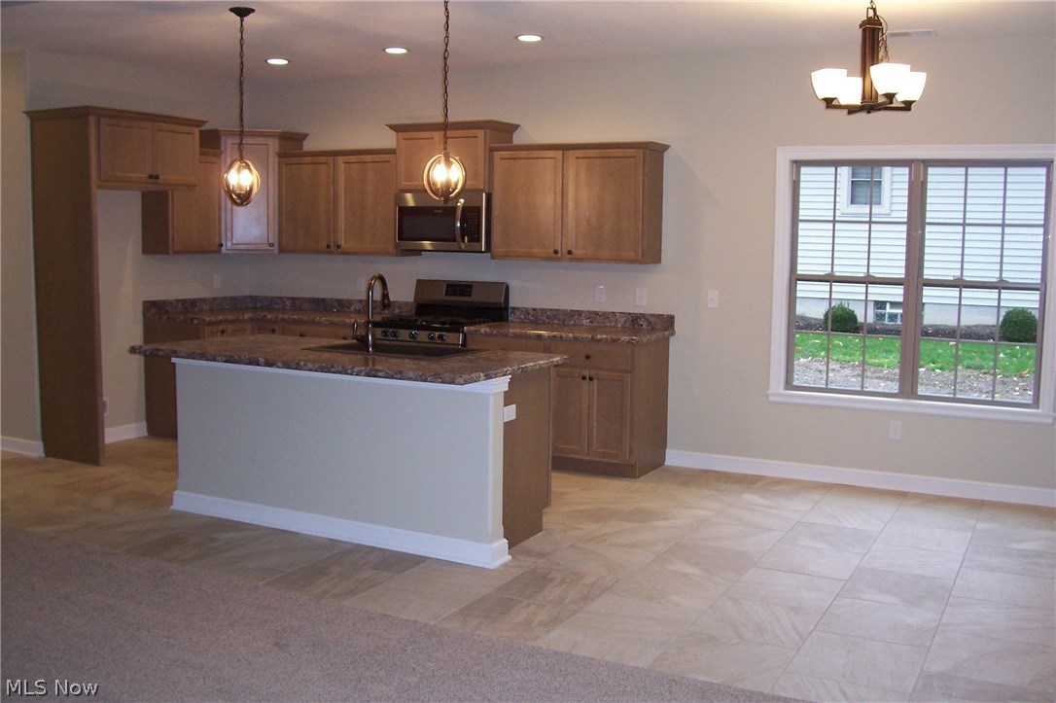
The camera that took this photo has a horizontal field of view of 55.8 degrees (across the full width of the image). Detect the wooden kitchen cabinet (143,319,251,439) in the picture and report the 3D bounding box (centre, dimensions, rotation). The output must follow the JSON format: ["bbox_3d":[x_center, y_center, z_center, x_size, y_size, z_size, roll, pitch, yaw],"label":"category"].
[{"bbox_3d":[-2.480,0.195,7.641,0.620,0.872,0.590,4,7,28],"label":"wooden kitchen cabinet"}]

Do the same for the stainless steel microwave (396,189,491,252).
[{"bbox_3d":[-0.531,-0.922,7.177,0.755,0.420,0.395,4,7,28],"label":"stainless steel microwave"}]

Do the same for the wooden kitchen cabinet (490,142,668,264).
[{"bbox_3d":[0.337,-1.000,6.774,1.194,0.769,0.353,4,7,28],"label":"wooden kitchen cabinet"}]

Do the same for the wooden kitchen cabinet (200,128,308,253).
[{"bbox_3d":[-2.252,-1.269,8.025,0.880,0.970,0.690,-1,6,-17],"label":"wooden kitchen cabinet"}]

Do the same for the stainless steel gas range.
[{"bbox_3d":[-0.639,0.102,7.205,0.772,1.202,0.687,4,7,28],"label":"stainless steel gas range"}]

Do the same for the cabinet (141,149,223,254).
[{"bbox_3d":[-2.609,-1.118,7.525,0.350,0.765,0.490,4,7,28],"label":"cabinet"}]

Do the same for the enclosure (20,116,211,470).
[{"bbox_3d":[-2.802,-0.452,6.931,0.616,2.310,1.000,4,7,28],"label":"enclosure"}]

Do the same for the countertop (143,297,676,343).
[{"bbox_3d":[-0.942,-0.241,7.086,3.788,0.141,1.136,4,7,28],"label":"countertop"}]

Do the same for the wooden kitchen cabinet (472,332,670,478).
[{"bbox_3d":[0.267,0.318,6.737,1.220,0.872,0.620,4,7,28],"label":"wooden kitchen cabinet"}]

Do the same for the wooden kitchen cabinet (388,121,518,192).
[{"bbox_3d":[-0.543,-1.392,7.190,0.895,0.469,0.374,4,7,28],"label":"wooden kitchen cabinet"}]

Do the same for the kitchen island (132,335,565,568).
[{"bbox_3d":[-0.944,0.460,5.170,2.121,0.924,1.000,4,7,28],"label":"kitchen island"}]

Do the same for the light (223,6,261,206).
[{"bbox_3d":[-1.530,-1.301,5.327,0.205,1.033,0.205,-1,6,-16],"label":"light"}]

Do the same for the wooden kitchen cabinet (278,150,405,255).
[{"bbox_3d":[-1.379,-1.118,7.645,1.140,0.765,0.350,4,7,28],"label":"wooden kitchen cabinet"}]

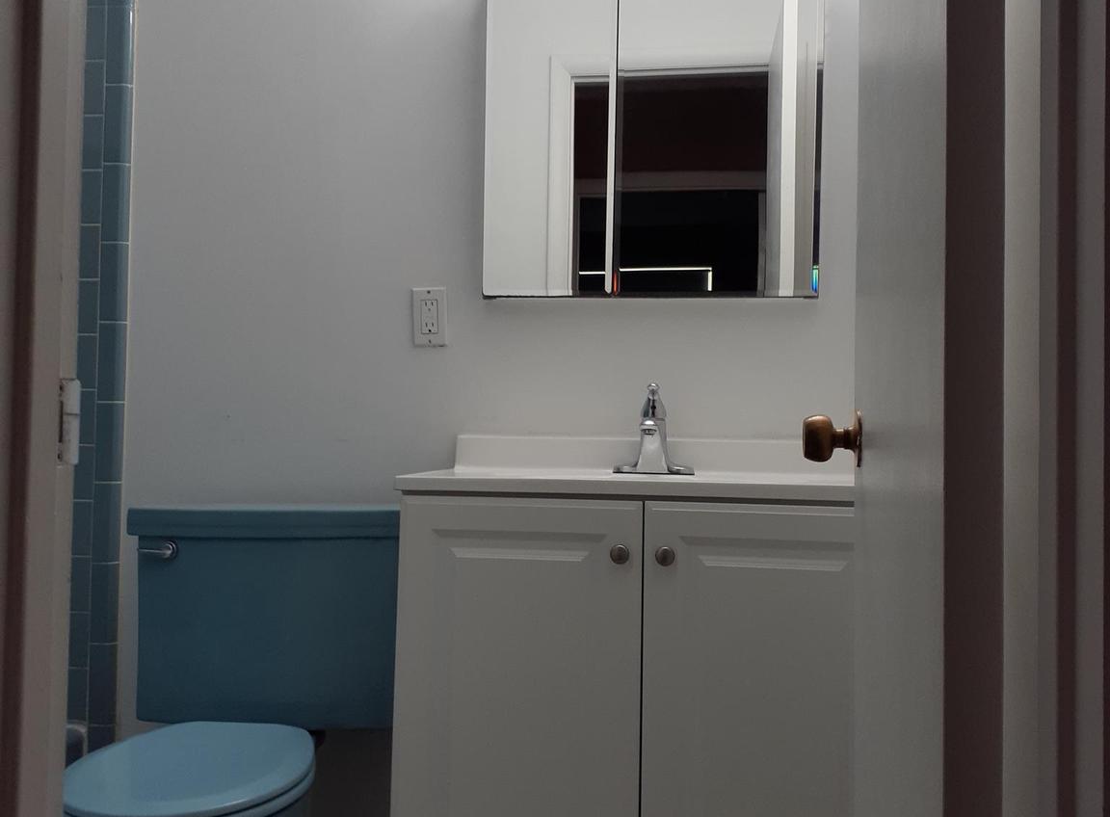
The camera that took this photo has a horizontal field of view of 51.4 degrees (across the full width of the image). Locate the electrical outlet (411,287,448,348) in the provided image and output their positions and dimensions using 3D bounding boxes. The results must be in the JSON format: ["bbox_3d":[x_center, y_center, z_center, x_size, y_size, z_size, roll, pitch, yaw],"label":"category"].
[{"bbox_3d":[-0.248,-0.181,2.291,0.070,0.114,0.008,1,-2,8],"label":"electrical outlet"}]

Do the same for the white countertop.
[{"bbox_3d":[0.168,0.097,1.996,0.781,0.092,0.463,1,-2,8],"label":"white countertop"}]

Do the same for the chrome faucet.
[{"bbox_3d":[0.179,0.037,2.087,0.148,0.167,0.155,1,-2,8],"label":"chrome faucet"}]

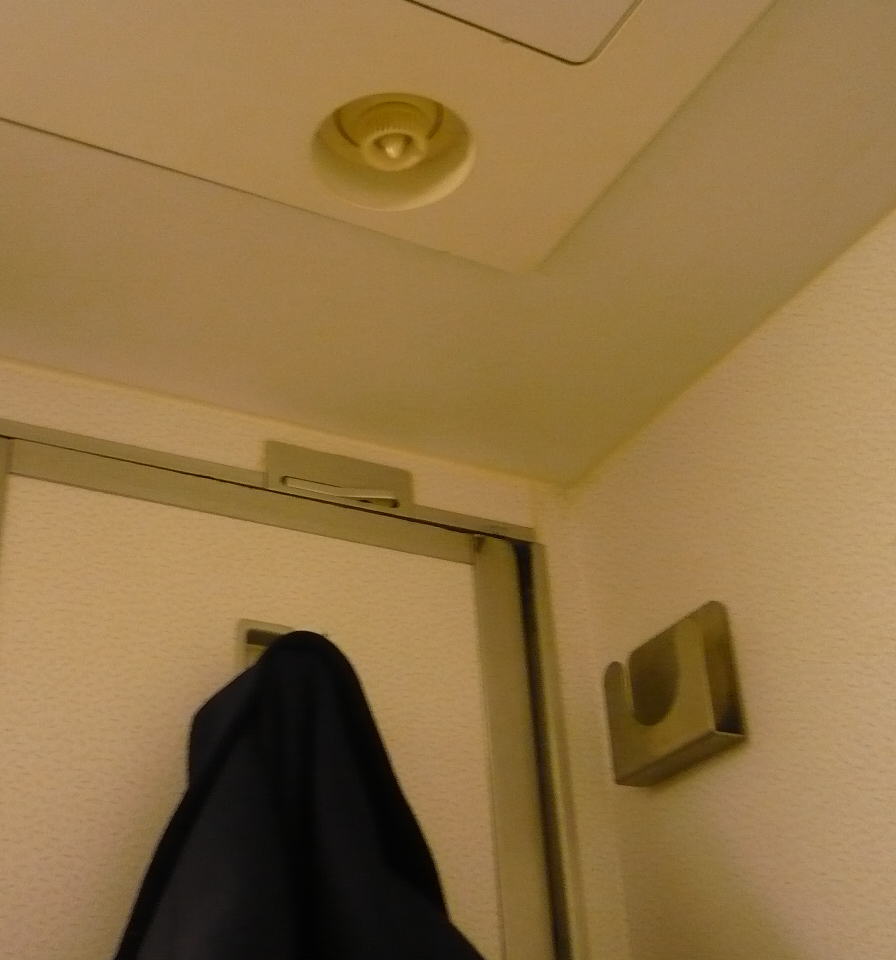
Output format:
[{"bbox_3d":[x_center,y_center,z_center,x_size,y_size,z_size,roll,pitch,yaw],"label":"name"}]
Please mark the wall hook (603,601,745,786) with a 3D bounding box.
[{"bbox_3d":[0.100,0.095,0.583,0.018,0.065,0.075,11,-31,-25],"label":"wall hook"}]

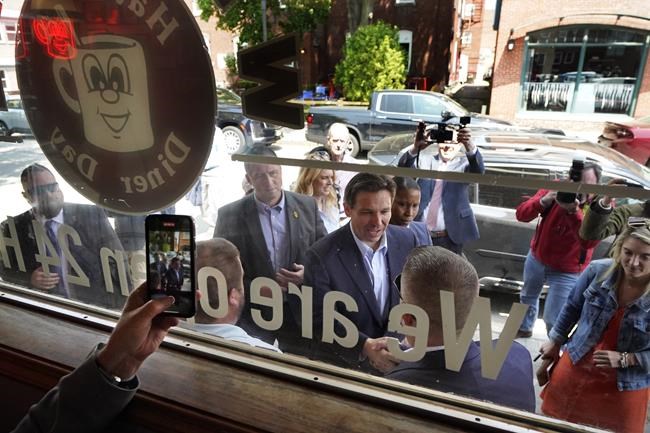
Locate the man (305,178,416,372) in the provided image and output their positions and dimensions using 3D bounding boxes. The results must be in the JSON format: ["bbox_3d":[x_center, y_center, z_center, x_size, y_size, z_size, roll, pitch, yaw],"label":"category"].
[{"bbox_3d":[0.160,0.665,2.018,0.580,1.760,0.460,-11,22,-28],"label":"man"}]

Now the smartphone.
[{"bbox_3d":[-0.231,0.073,0.650,0.073,0.151,0.009,-1,5,14],"label":"smartphone"}]

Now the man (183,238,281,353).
[{"bbox_3d":[-0.340,0.846,1.626,0.550,1.680,0.420,7,21,19],"label":"man"}]

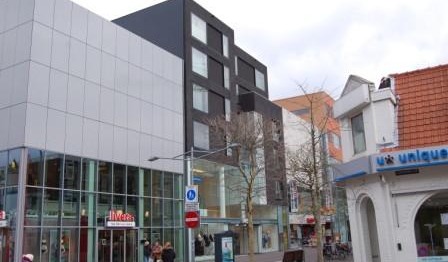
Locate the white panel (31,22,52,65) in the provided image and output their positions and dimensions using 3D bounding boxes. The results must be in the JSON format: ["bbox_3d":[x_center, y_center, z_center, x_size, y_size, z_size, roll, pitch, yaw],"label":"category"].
[{"bbox_3d":[-11.029,-5.248,27.148,0.070,2.522,1.323,-10,-16,30],"label":"white panel"}]

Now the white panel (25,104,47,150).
[{"bbox_3d":[-10.322,-0.210,24.614,0.100,2.454,1.358,-10,-16,30],"label":"white panel"}]

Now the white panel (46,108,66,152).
[{"bbox_3d":[-8.923,0.029,23.736,0.100,2.304,1.191,-9,-15,30],"label":"white panel"}]

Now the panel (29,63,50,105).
[{"bbox_3d":[-10.402,-2.594,25.191,0.100,2.454,1.358,-10,-16,30],"label":"panel"}]

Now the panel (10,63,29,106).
[{"bbox_3d":[-11.276,-2.641,24.918,1.411,2.417,0.100,-10,-16,30],"label":"panel"}]

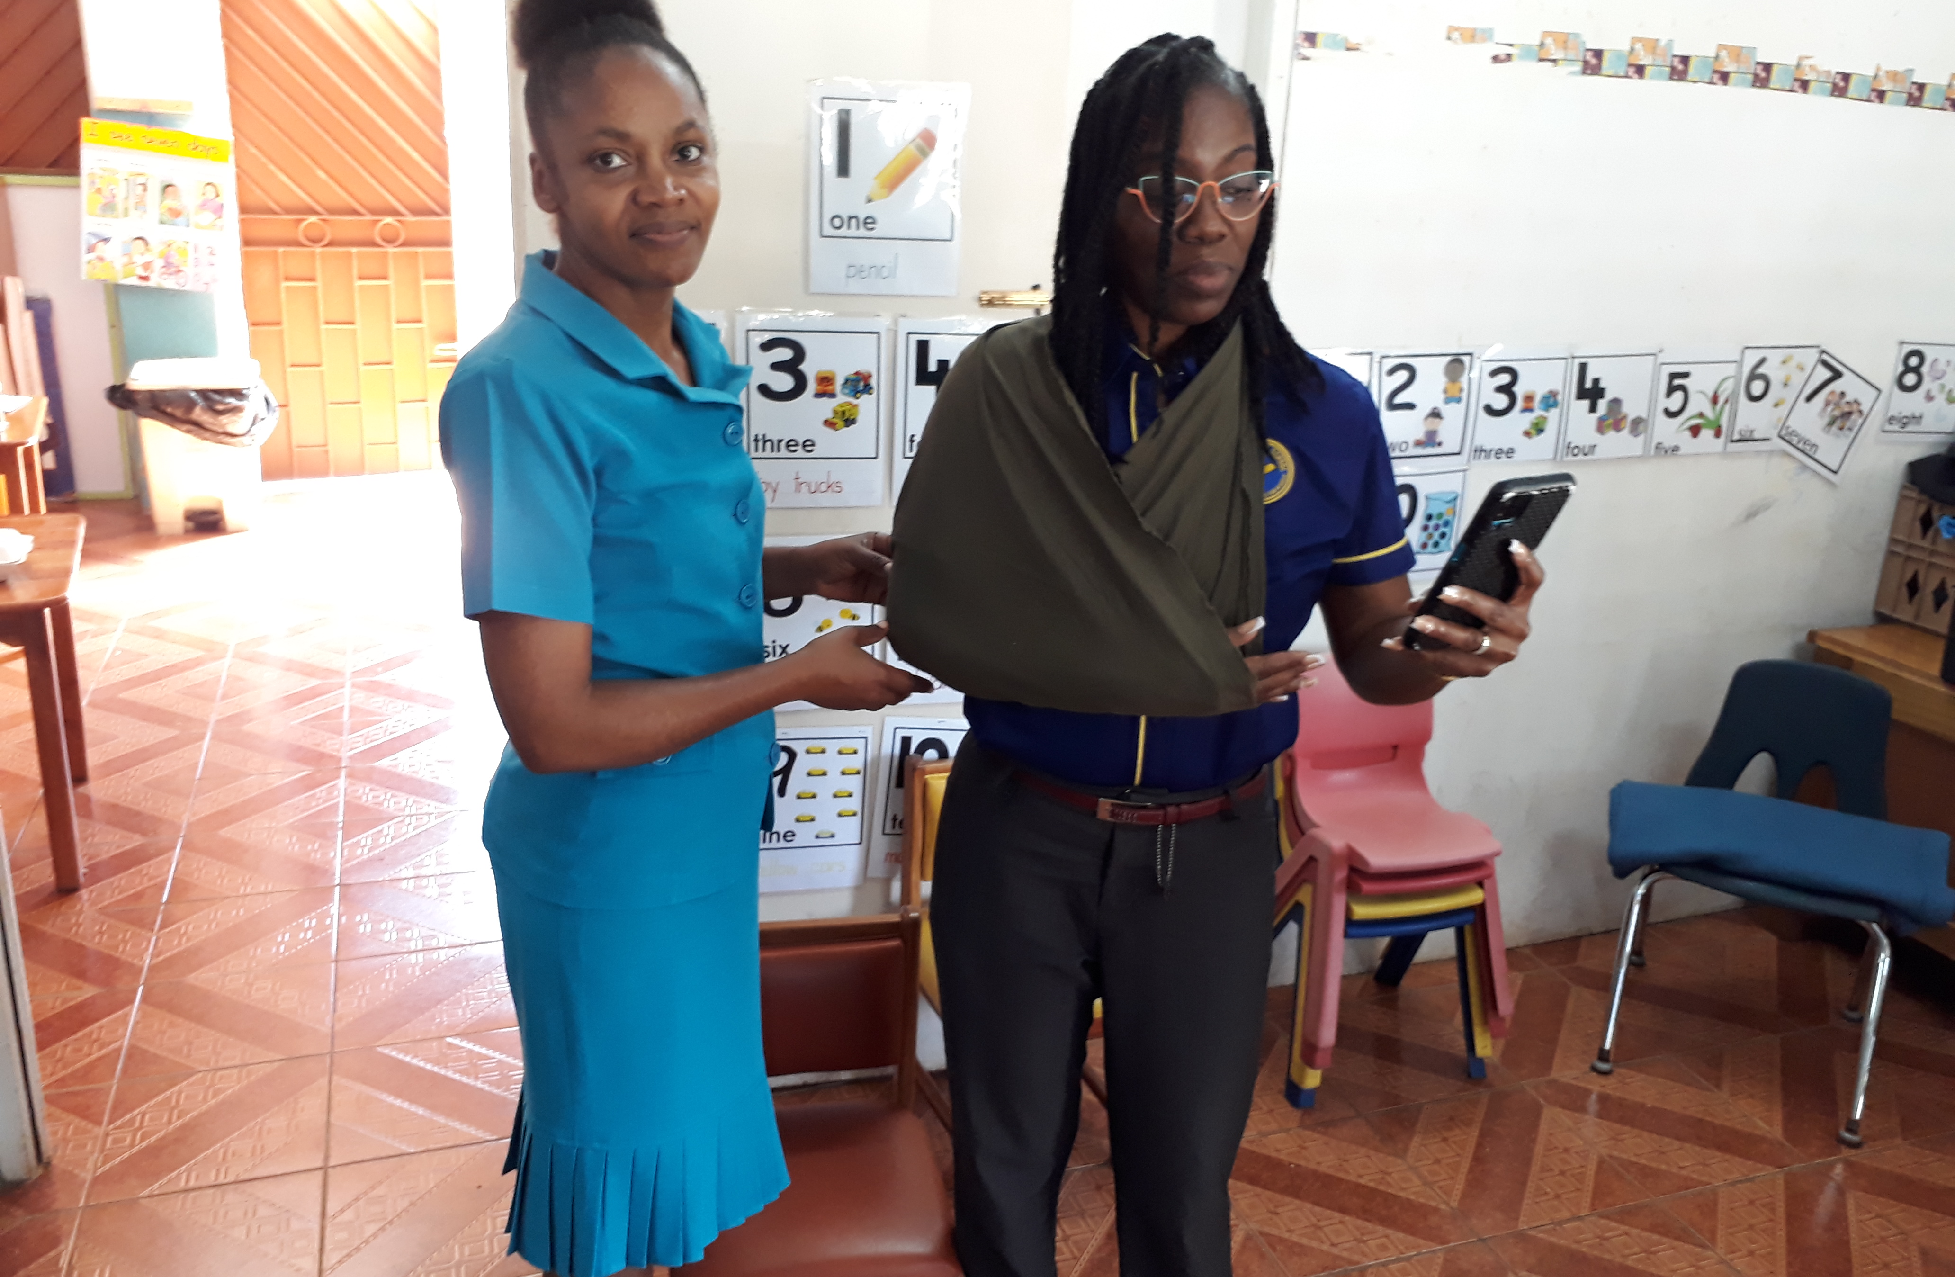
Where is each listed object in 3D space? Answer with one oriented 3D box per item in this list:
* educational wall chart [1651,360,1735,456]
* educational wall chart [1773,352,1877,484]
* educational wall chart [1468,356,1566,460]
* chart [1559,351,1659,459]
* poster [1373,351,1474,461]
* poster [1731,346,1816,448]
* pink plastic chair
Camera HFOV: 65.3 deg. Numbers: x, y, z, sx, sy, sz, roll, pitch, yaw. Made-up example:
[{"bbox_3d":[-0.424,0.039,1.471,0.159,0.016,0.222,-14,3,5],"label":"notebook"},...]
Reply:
[{"bbox_3d":[1.395,-0.446,2.969,0.188,0.184,0.008,-5,19,-20],"label":"educational wall chart"},{"bbox_3d":[1.728,-0.449,3.097,0.202,0.210,0.008,21,8,-26],"label":"educational wall chart"},{"bbox_3d":[1.004,-0.425,2.823,0.198,0.197,0.008,-5,19,-20],"label":"educational wall chart"},{"bbox_3d":[1.199,-0.437,2.895,0.202,0.202,0.008,-5,19,-20],"label":"chart"},{"bbox_3d":[0.807,-0.416,2.749,0.200,0.194,0.008,-5,19,-20],"label":"poster"},{"bbox_3d":[1.592,-0.474,3.036,0.192,0.204,0.008,-5,19,-20],"label":"poster"},{"bbox_3d":[0.717,0.388,2.712,0.420,0.680,0.410,-3,18,-20],"label":"pink plastic chair"}]

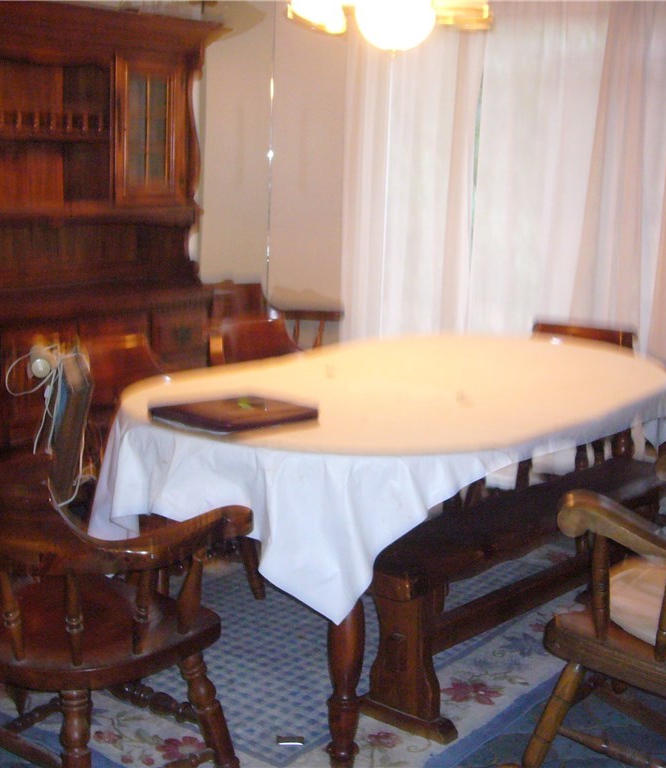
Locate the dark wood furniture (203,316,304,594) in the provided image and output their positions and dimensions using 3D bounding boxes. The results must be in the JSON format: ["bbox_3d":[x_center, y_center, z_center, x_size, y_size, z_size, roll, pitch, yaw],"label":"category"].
[{"bbox_3d":[-0.184,0.216,4.214,0.559,0.791,0.655,10,14,39],"label":"dark wood furniture"}]

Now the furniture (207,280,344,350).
[{"bbox_3d":[-0.299,-0.009,5.412,0.559,0.791,0.655,10,14,39],"label":"furniture"}]

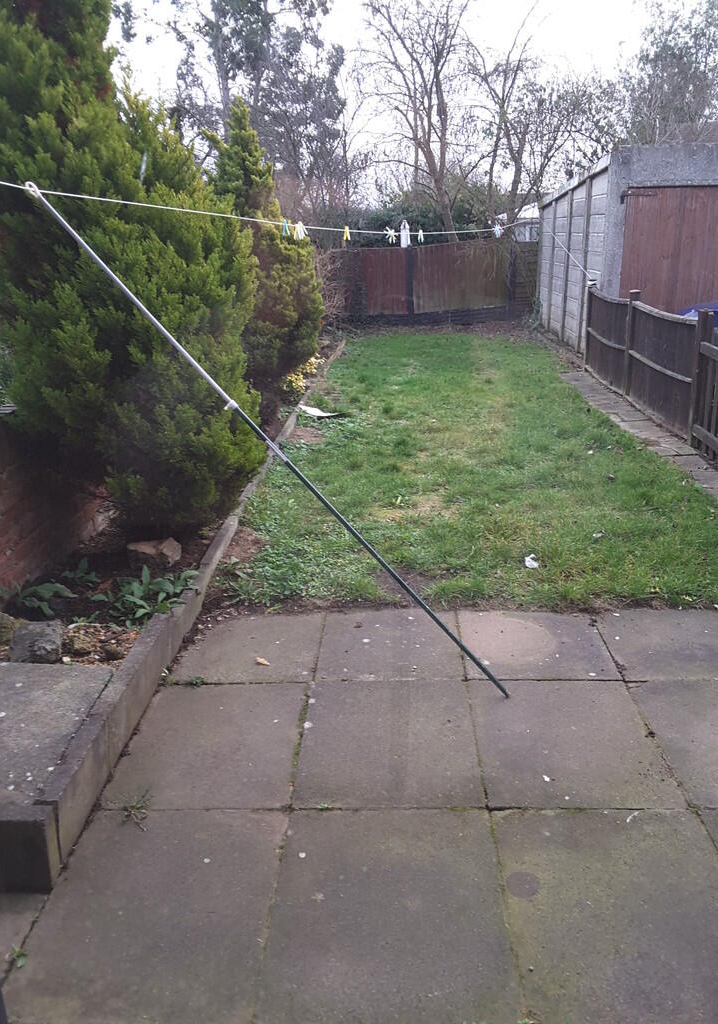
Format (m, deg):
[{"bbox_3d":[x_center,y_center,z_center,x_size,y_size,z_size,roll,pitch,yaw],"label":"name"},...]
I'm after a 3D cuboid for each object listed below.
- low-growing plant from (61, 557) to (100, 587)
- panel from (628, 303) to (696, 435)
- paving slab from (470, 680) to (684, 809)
[{"bbox_3d":[-1.356,0.273,4.477,0.165,0.110,0.150,-1,17,2],"label":"low-growing plant"},{"bbox_3d":[2.553,-1.258,7.875,0.050,0.900,1.880,-1,17,2],"label":"panel"},{"bbox_3d":[0.708,0.793,3.147,0.591,0.050,0.810,-1,17,2],"label":"paving slab"}]

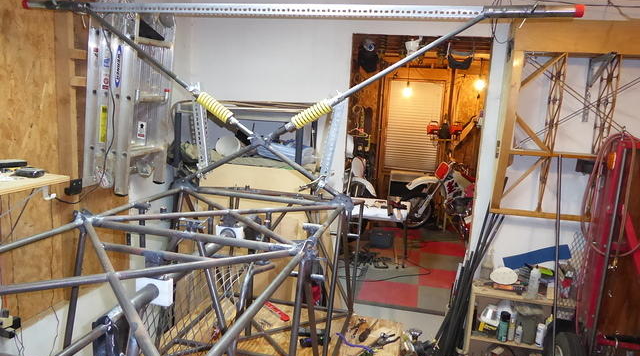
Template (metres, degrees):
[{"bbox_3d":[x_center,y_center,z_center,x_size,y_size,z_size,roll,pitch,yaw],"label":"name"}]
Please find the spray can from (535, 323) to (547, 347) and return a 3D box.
[{"bbox_3d":[1.406,1.000,2.939,0.057,0.150,0.057,6,10,12],"label":"spray can"}]

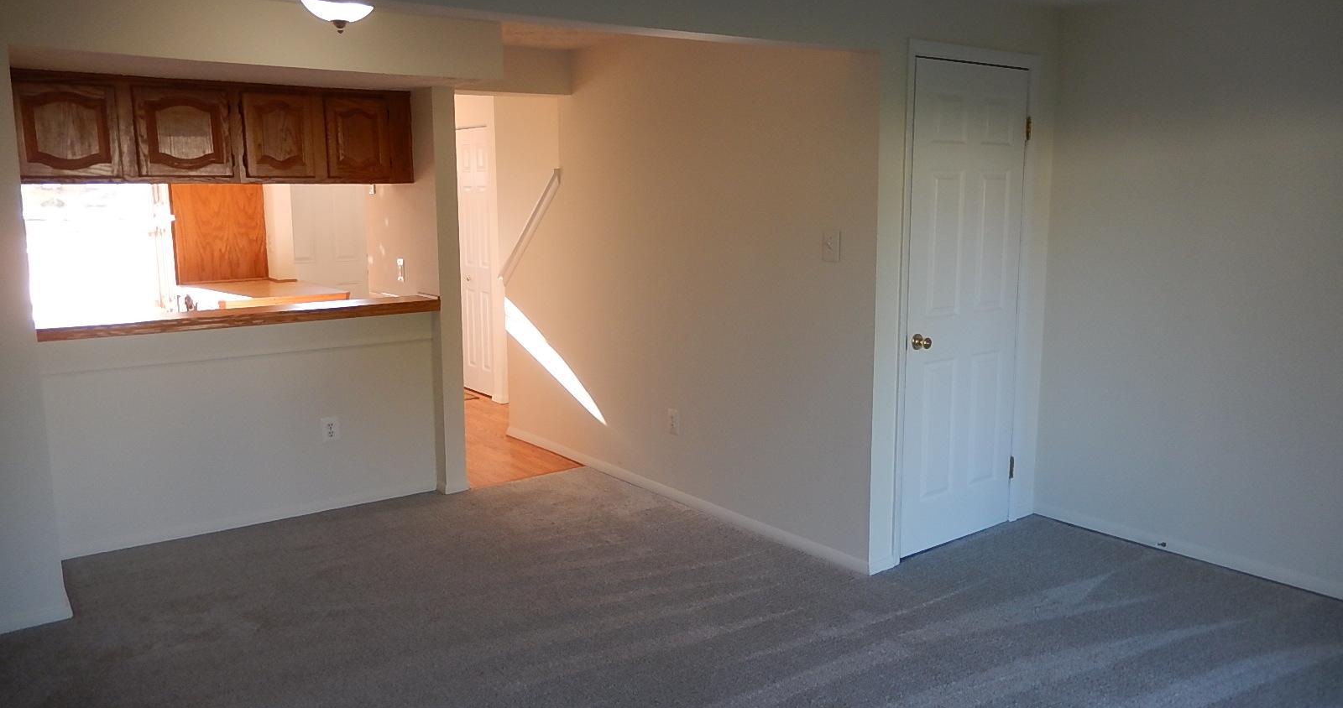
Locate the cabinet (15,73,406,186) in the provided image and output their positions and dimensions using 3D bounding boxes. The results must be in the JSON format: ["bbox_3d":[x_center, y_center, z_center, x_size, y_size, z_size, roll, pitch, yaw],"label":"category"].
[{"bbox_3d":[-2.122,-1.038,4.594,1.735,0.462,0.325,-7,11,-36],"label":"cabinet"}]

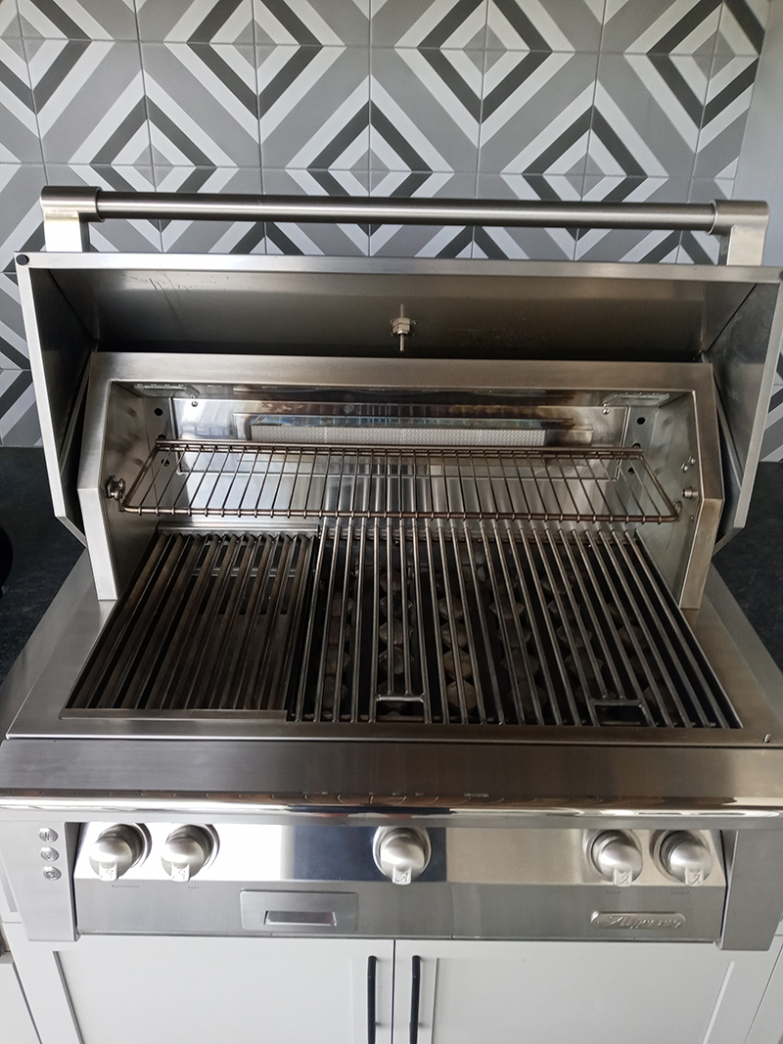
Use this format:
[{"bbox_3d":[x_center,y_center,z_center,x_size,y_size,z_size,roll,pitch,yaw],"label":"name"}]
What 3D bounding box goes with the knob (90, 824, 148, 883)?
[{"bbox_3d":[-0.339,0.413,1.054,0.069,0.069,0.050,1,-8,-1],"label":"knob"}]

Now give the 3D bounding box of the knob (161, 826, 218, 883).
[{"bbox_3d":[-0.251,0.414,1.055,0.069,0.069,0.050,1,-8,-1],"label":"knob"}]

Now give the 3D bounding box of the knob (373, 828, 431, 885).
[{"bbox_3d":[0.012,0.419,1.059,0.069,0.069,0.050,1,-8,-1],"label":"knob"}]

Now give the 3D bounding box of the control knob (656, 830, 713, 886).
[{"bbox_3d":[0.368,0.424,1.063,0.069,0.069,0.050,1,-8,-1],"label":"control knob"}]

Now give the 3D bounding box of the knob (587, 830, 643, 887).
[{"bbox_3d":[0.280,0.423,1.062,0.069,0.069,0.050,1,-8,-1],"label":"knob"}]

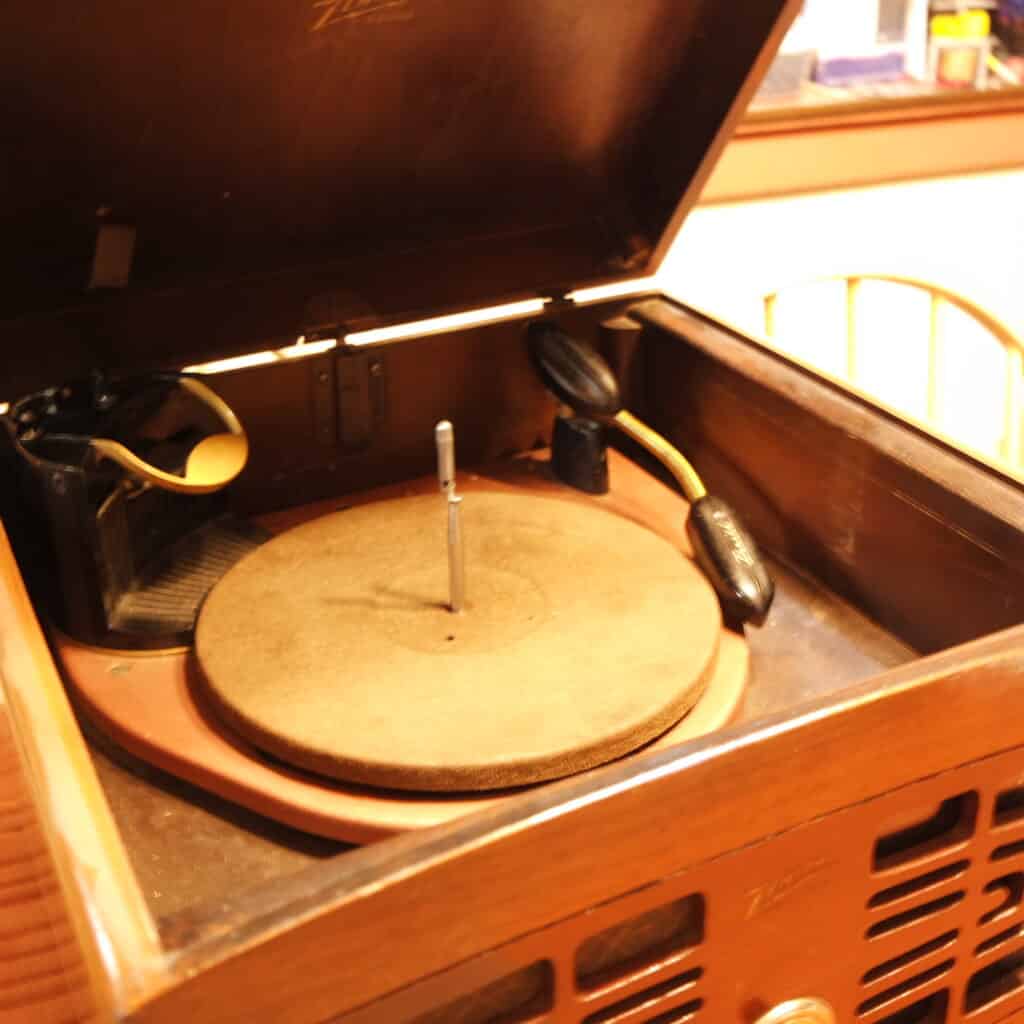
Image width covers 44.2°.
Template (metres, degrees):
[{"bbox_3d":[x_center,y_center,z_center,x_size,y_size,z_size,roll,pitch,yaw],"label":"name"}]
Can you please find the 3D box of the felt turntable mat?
[{"bbox_3d":[-0.025,0.050,0.614,0.248,0.012,0.248,-1,27,0],"label":"felt turntable mat"}]

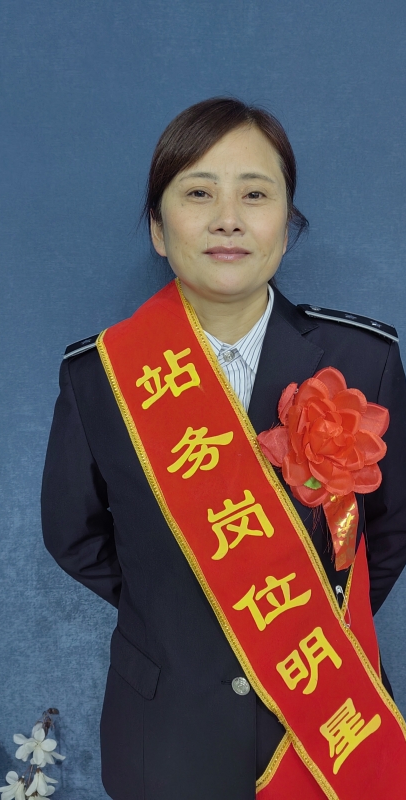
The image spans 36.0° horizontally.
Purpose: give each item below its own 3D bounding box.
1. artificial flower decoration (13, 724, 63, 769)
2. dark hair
[{"bbox_3d":[-0.261,0.550,0.990,0.078,0.068,0.050,-1,8,-9],"label":"artificial flower decoration"},{"bbox_3d":[0.027,-0.280,0.770,0.192,0.190,0.195,0,8,-2],"label":"dark hair"}]

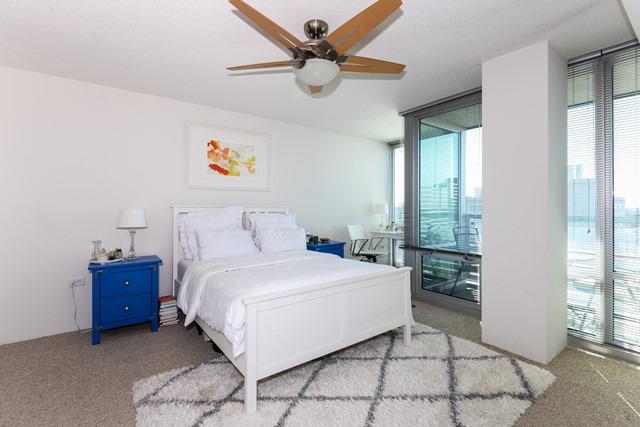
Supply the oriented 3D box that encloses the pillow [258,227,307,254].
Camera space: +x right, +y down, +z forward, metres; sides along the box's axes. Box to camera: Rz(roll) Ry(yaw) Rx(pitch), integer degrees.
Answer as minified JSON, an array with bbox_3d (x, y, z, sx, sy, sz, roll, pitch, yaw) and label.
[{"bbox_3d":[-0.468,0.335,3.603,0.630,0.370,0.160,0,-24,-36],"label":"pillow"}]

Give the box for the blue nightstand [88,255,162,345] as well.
[{"bbox_3d":[-1.834,0.785,2.704,0.549,0.671,0.391,0,1,-36],"label":"blue nightstand"}]

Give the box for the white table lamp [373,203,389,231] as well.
[{"bbox_3d":[1.043,0.067,4.880,0.275,0.484,0.275,0,0,0],"label":"white table lamp"}]

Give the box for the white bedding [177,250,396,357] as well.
[{"bbox_3d":[-0.278,0.685,2.659,1.680,0.500,1.450,0,0,-38],"label":"white bedding"}]

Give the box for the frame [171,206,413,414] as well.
[{"bbox_3d":[-0.433,0.529,2.861,1.600,1.200,2.100,0,0,-38],"label":"frame"}]

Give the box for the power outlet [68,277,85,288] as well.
[{"bbox_3d":[-2.310,0.659,2.702,0.116,0.072,0.012,0,1,-36],"label":"power outlet"}]

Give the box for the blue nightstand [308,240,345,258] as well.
[{"bbox_3d":[0.053,0.786,4.171,0.540,0.670,0.380,0,0,-37],"label":"blue nightstand"}]

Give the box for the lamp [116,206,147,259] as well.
[{"bbox_3d":[-1.848,0.202,2.804,0.265,0.493,0.265,0,1,-36],"label":"lamp"}]

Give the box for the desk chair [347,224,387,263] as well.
[{"bbox_3d":[0.810,0.659,4.620,0.600,0.920,0.580,0,0,36],"label":"desk chair"}]

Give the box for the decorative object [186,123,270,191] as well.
[{"bbox_3d":[-1.091,-0.668,3.553,1.062,0.770,0.035,0,1,-36],"label":"decorative object"}]

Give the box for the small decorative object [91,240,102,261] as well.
[{"bbox_3d":[-2.104,0.352,2.678,0.090,0.186,0.070,0,1,-36],"label":"small decorative object"}]

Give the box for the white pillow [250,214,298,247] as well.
[{"bbox_3d":[-0.613,0.239,3.681,0.680,0.480,0.200,0,-15,-37],"label":"white pillow"}]

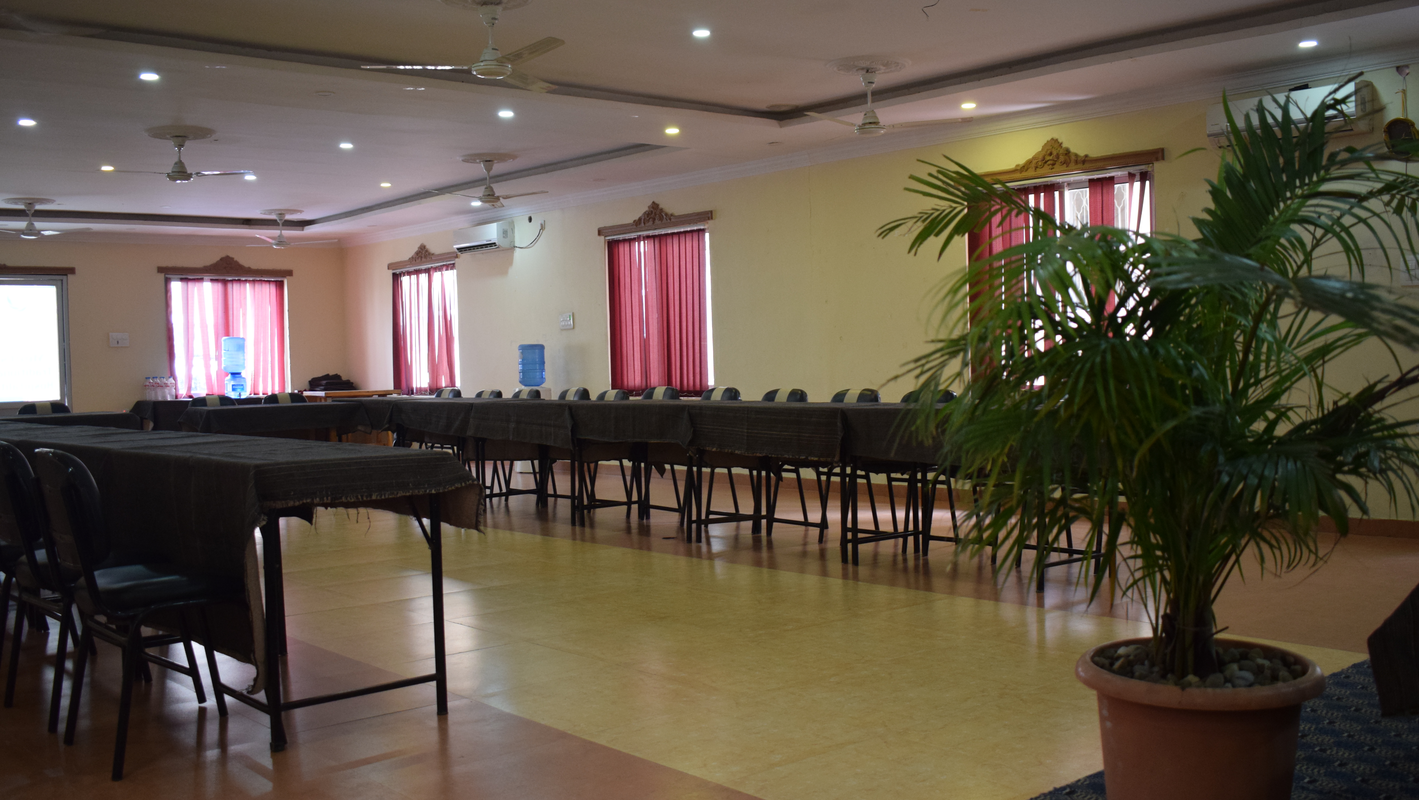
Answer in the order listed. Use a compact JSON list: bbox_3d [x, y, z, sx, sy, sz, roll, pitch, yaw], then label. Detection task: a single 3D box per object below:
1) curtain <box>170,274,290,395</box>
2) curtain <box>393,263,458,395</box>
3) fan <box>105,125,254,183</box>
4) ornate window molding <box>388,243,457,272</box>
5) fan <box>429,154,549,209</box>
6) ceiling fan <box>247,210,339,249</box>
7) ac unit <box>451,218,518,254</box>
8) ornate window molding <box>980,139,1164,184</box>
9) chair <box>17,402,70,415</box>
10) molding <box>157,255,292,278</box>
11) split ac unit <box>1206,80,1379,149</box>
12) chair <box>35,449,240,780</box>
[{"bbox_3d":[-5.631,-0.726,15.283,1.450,1.420,0.100,-3,2,-42],"label":"curtain"},{"bbox_3d":[-3.235,-0.785,14.756,0.090,1.416,1.400,-3,3,-41],"label":"curtain"},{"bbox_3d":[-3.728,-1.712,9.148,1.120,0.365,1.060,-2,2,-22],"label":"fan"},{"bbox_3d":[-3.302,-1.654,14.747,0.100,0.250,1.620,-3,2,-42],"label":"ornate window molding"},{"bbox_3d":[-1.779,-1.765,10.504,1.100,0.390,1.100,-1,2,0],"label":"fan"},{"bbox_3d":[-4.474,-1.786,13.744,1.100,0.390,1.100,-1,2,0],"label":"ceiling fan"},{"bbox_3d":[-2.346,-1.685,13.508,0.222,0.293,0.868,-3,3,-41],"label":"ac unit"},{"bbox_3d":[2.212,-1.567,8.395,0.075,0.243,1.584,-3,3,-41],"label":"ornate window molding"},{"bbox_3d":[-4.590,0.456,9.038,0.460,0.870,0.560,-3,3,-41],"label":"chair"},{"bbox_3d":[-5.638,-1.571,15.199,1.617,0.243,0.075,-3,3,-41],"label":"molding"},{"bbox_3d":[3.229,-1.585,7.261,0.210,0.280,0.920,-3,2,-42],"label":"split ac unit"},{"bbox_3d":[-1.491,0.532,3.535,0.540,0.860,0.460,-3,2,-42],"label":"chair"}]

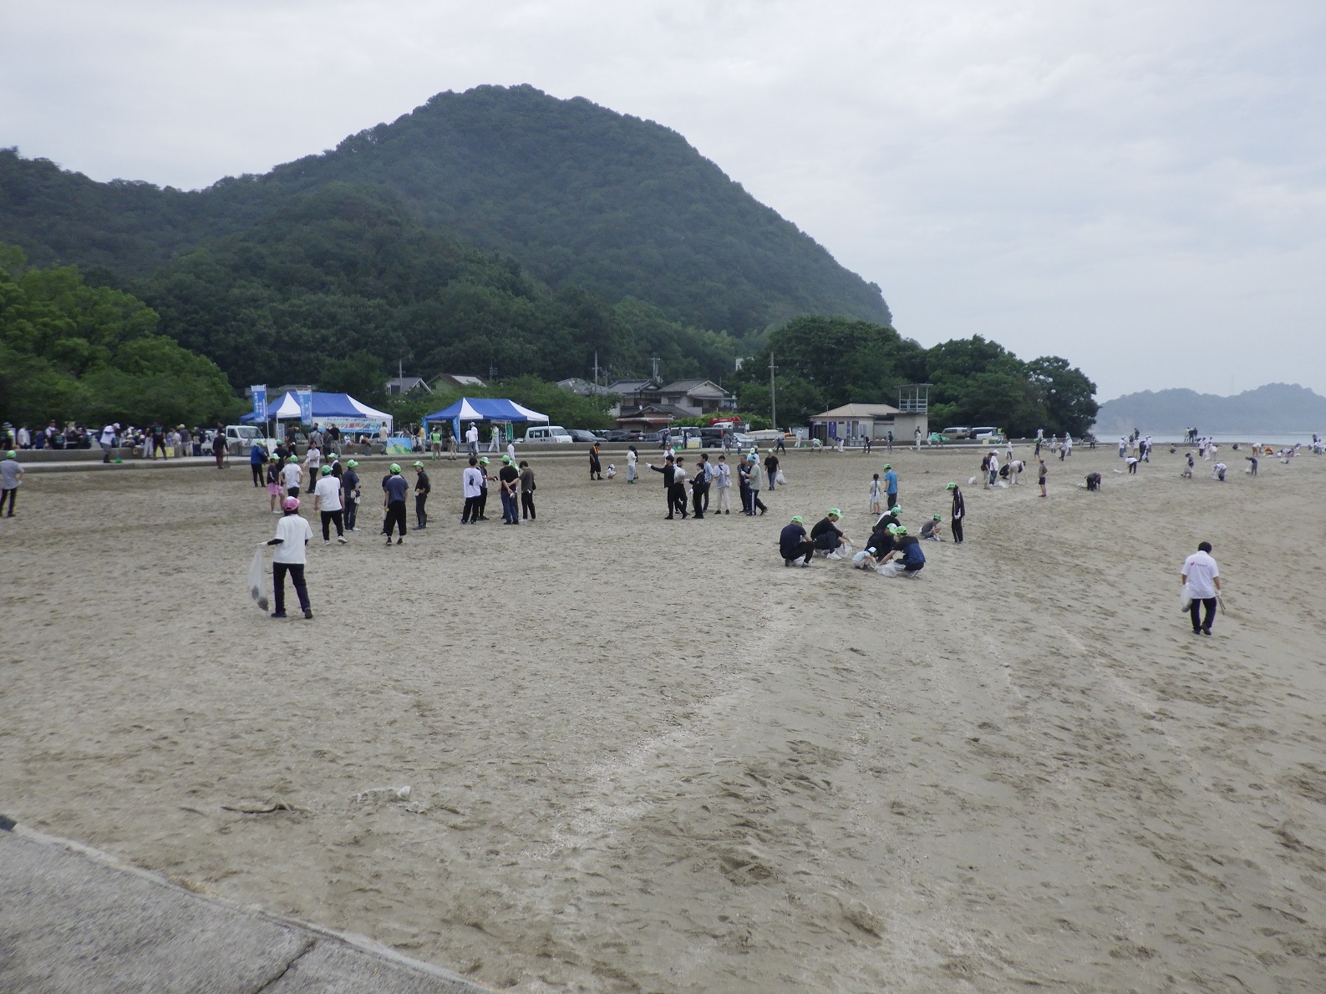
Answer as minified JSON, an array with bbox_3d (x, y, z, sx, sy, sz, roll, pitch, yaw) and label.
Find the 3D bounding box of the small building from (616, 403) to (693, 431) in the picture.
[{"bbox_3d":[-0.647,-6.864,103.000,6.300,4.300,6.300,1,4,23],"label":"small building"}]

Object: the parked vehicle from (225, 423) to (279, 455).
[{"bbox_3d":[-21.396,-2.702,53.837,3.400,1.780,1.480,3,5,40],"label":"parked vehicle"}]

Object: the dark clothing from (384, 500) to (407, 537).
[{"bbox_3d":[-5.674,0.462,22.769,0.450,0.790,0.320,0,3,-7],"label":"dark clothing"}]

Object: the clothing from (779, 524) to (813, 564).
[{"bbox_3d":[2.497,0.868,20.200,0.550,0.750,0.440,-1,4,-16],"label":"clothing"}]

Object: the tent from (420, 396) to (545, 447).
[{"bbox_3d":[-9.680,-3.917,59.572,3.000,3.150,6.000,3,5,44],"label":"tent"}]

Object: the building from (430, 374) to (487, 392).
[{"bbox_3d":[-21.580,-9.519,112.000,5.600,6.300,6.000,2,4,35],"label":"building"}]

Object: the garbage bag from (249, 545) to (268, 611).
[{"bbox_3d":[-5.337,1.066,14.150,0.260,0.880,0.260,-2,4,-21],"label":"garbage bag"}]

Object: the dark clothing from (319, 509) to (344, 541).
[{"bbox_3d":[-7.128,0.580,23.100,0.480,0.680,0.360,0,4,6],"label":"dark clothing"}]

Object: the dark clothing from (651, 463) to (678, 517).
[{"bbox_3d":[0.057,-0.213,29.341,0.700,1.520,0.480,1,4,21],"label":"dark clothing"}]

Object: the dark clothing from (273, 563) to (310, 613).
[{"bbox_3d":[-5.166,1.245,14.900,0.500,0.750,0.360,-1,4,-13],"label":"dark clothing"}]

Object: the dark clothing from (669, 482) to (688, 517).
[{"bbox_3d":[0.431,0.070,28.800,0.450,0.950,0.360,-1,4,-15],"label":"dark clothing"}]

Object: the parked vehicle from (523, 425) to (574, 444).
[{"bbox_3d":[-7.594,-3.685,69.706,1.480,1.870,3.400,-3,5,-44],"label":"parked vehicle"}]

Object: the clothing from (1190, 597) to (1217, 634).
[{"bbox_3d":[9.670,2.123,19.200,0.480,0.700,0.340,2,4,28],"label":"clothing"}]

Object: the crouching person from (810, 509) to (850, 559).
[{"bbox_3d":[3.408,0.747,21.785,0.830,1.000,0.560,1,4,12],"label":"crouching person"}]

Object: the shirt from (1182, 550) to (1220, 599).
[{"bbox_3d":[9.332,1.347,18.600,0.620,0.820,0.360,2,4,27],"label":"shirt"}]

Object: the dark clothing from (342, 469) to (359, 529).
[{"bbox_3d":[-7.438,0.049,25.500,0.300,1.420,0.430,-3,4,-40],"label":"dark clothing"}]

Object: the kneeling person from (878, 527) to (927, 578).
[{"bbox_3d":[4.561,1.034,20.399,0.850,0.960,0.580,1,4,22],"label":"kneeling person"}]

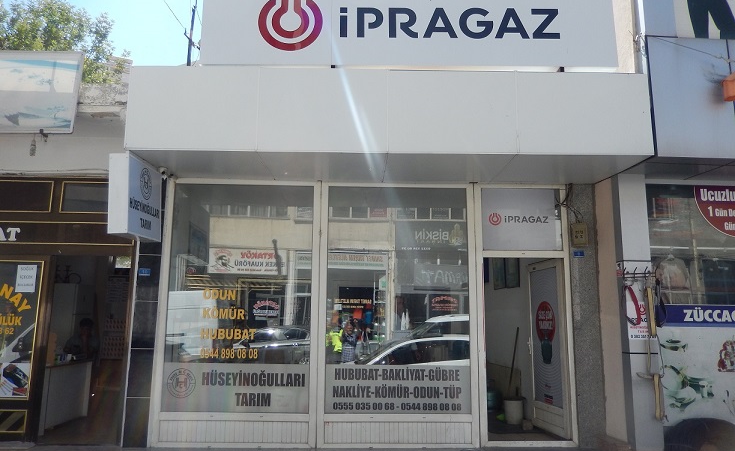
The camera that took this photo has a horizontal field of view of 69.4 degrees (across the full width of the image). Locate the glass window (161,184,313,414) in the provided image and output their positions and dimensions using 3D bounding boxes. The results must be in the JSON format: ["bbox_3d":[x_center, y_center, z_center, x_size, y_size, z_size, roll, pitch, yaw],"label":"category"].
[{"bbox_3d":[-1.341,0.738,5.588,1.507,2.374,0.060,0,-9,-1],"label":"glass window"}]

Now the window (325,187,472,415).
[{"bbox_3d":[0.325,0.755,5.605,1.507,2.362,0.060,0,-9,-1],"label":"window"}]

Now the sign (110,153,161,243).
[{"bbox_3d":[-2.240,-0.237,5.193,0.186,0.724,0.723,0,-9,-1],"label":"sign"}]

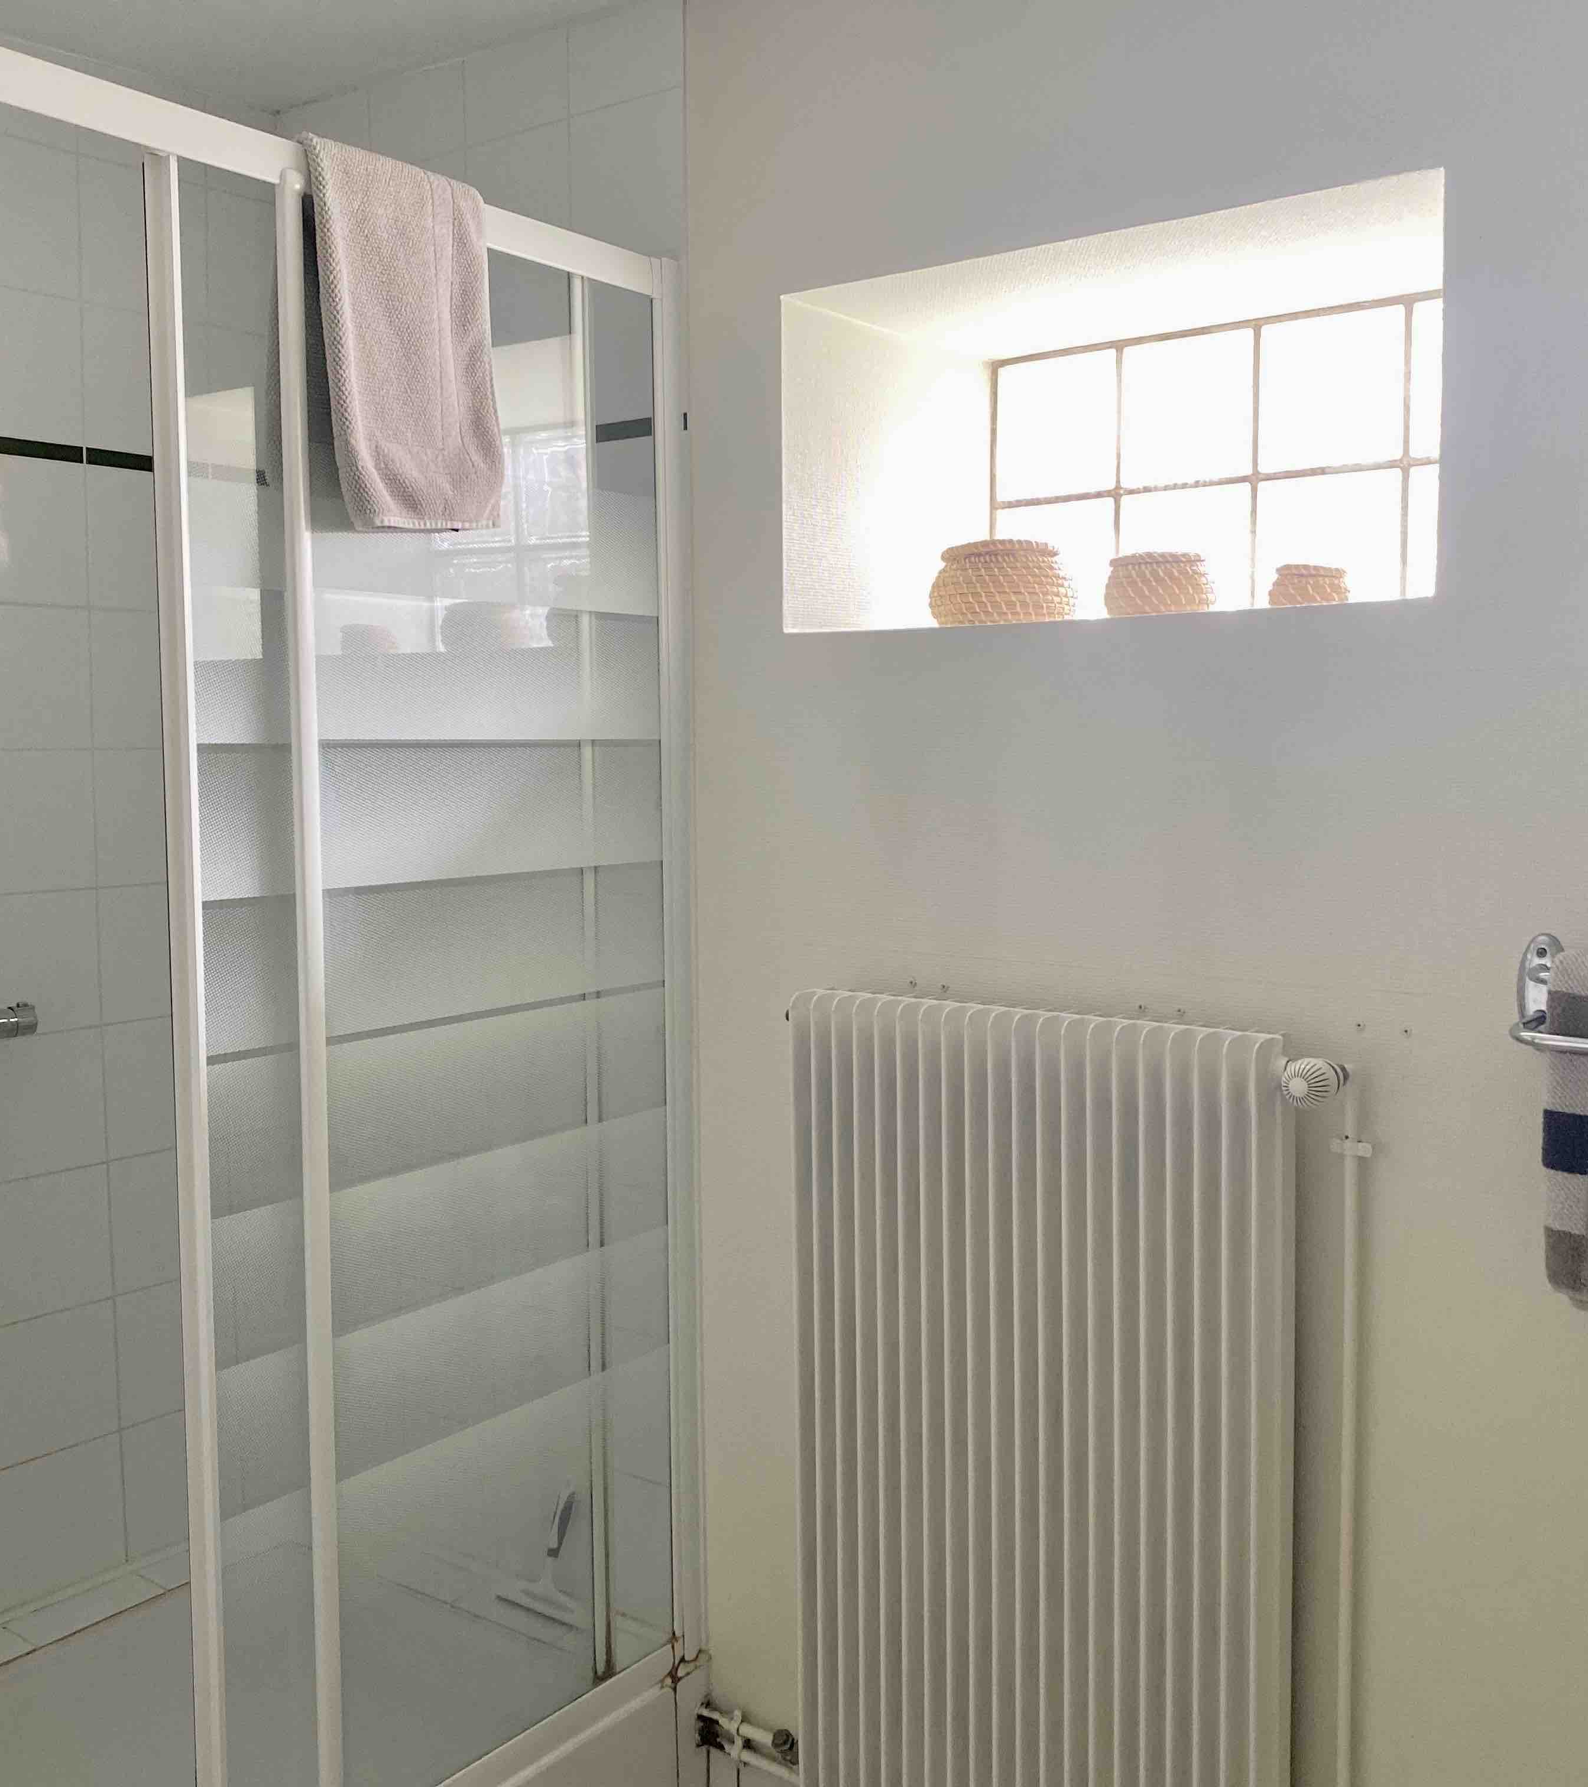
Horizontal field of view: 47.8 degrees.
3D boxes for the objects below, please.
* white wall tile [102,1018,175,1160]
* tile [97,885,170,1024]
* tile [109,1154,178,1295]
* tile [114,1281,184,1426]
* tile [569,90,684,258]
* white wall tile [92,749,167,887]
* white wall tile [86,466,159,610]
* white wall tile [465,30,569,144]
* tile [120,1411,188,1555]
[{"bbox_3d":[-0.935,0.285,2.670,0.010,0.197,0.198,4,7,38],"label":"white wall tile"},{"bbox_3d":[-0.935,0.086,2.652,0.010,0.197,0.198,4,7,38],"label":"tile"},{"bbox_3d":[-0.935,0.483,2.688,0.010,0.197,0.198,4,7,38],"label":"tile"},{"bbox_3d":[-0.936,0.681,2.707,0.010,0.197,0.198,4,7,38],"label":"tile"},{"bbox_3d":[-0.216,-0.917,2.311,0.198,0.197,0.010,4,7,38],"label":"tile"},{"bbox_3d":[-0.934,-0.112,2.634,0.010,0.197,0.198,4,7,38],"label":"white wall tile"},{"bbox_3d":[-0.934,-0.508,2.598,0.010,0.197,0.198,4,7,38],"label":"white wall tile"},{"bbox_3d":[-0.373,-1.086,2.418,0.198,0.116,0.010,4,7,38],"label":"white wall tile"},{"bbox_3d":[-0.936,0.881,2.725,0.010,0.202,0.198,4,7,38],"label":"tile"}]

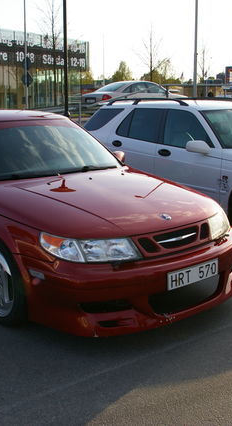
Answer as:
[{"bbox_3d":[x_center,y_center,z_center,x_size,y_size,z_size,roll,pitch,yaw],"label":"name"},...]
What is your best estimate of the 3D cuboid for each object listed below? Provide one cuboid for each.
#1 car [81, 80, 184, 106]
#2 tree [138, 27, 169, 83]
[{"bbox_3d":[0.926,-4.265,20.197,4.750,1.450,1.820,-11,16,-39],"label":"car"},{"bbox_3d":[2.430,-9.600,35.600,2.100,5.700,2.100,-1,13,0],"label":"tree"}]

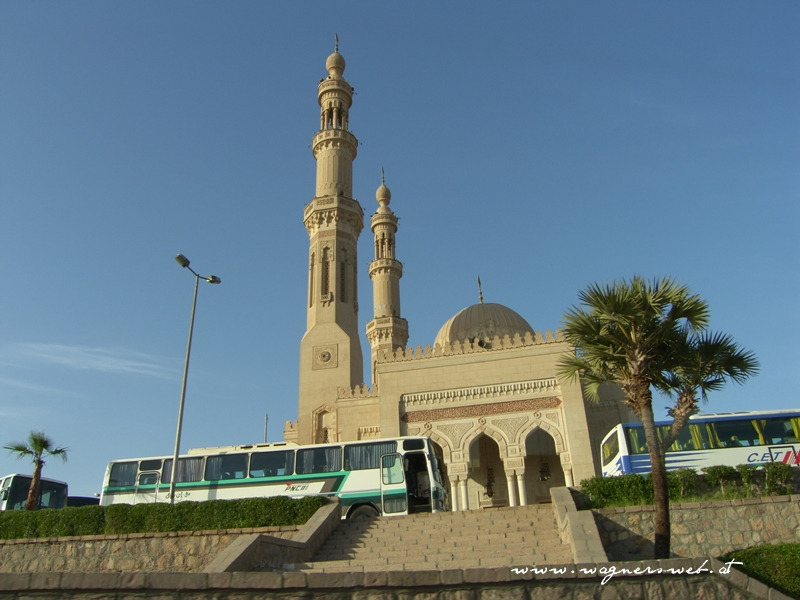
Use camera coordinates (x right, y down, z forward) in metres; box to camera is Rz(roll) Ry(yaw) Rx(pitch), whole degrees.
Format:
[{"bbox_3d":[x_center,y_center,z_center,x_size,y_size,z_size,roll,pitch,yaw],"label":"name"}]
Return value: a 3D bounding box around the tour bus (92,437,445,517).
[{"bbox_3d":[-4.473,6.991,23.195,12.050,3.150,2.500,-6,-25,9],"label":"tour bus"}]

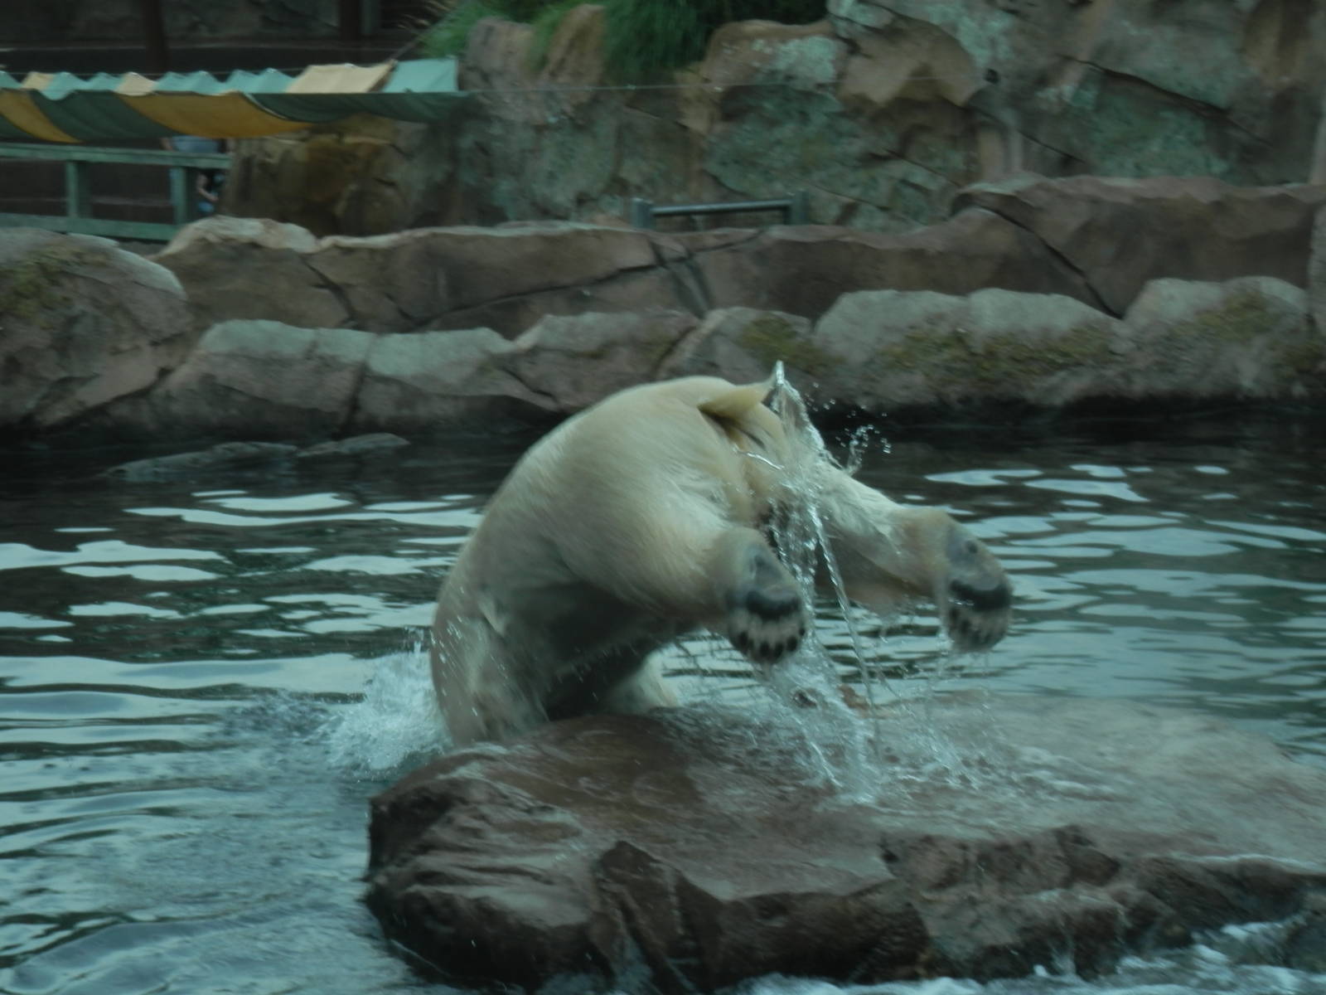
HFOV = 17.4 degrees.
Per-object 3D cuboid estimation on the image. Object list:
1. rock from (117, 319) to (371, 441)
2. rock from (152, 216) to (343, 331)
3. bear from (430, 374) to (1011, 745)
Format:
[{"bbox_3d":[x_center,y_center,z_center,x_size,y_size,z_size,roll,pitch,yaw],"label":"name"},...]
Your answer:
[{"bbox_3d":[-2.395,-0.674,24.800,1.450,0.630,0.850,0,6,0],"label":"rock"},{"bbox_3d":[-2.594,-1.393,27.000,1.200,0.680,0.850,0,6,0],"label":"rock"},{"bbox_3d":[0.188,0.219,14.000,1.650,1.220,0.950,4,8,34],"label":"bear"}]

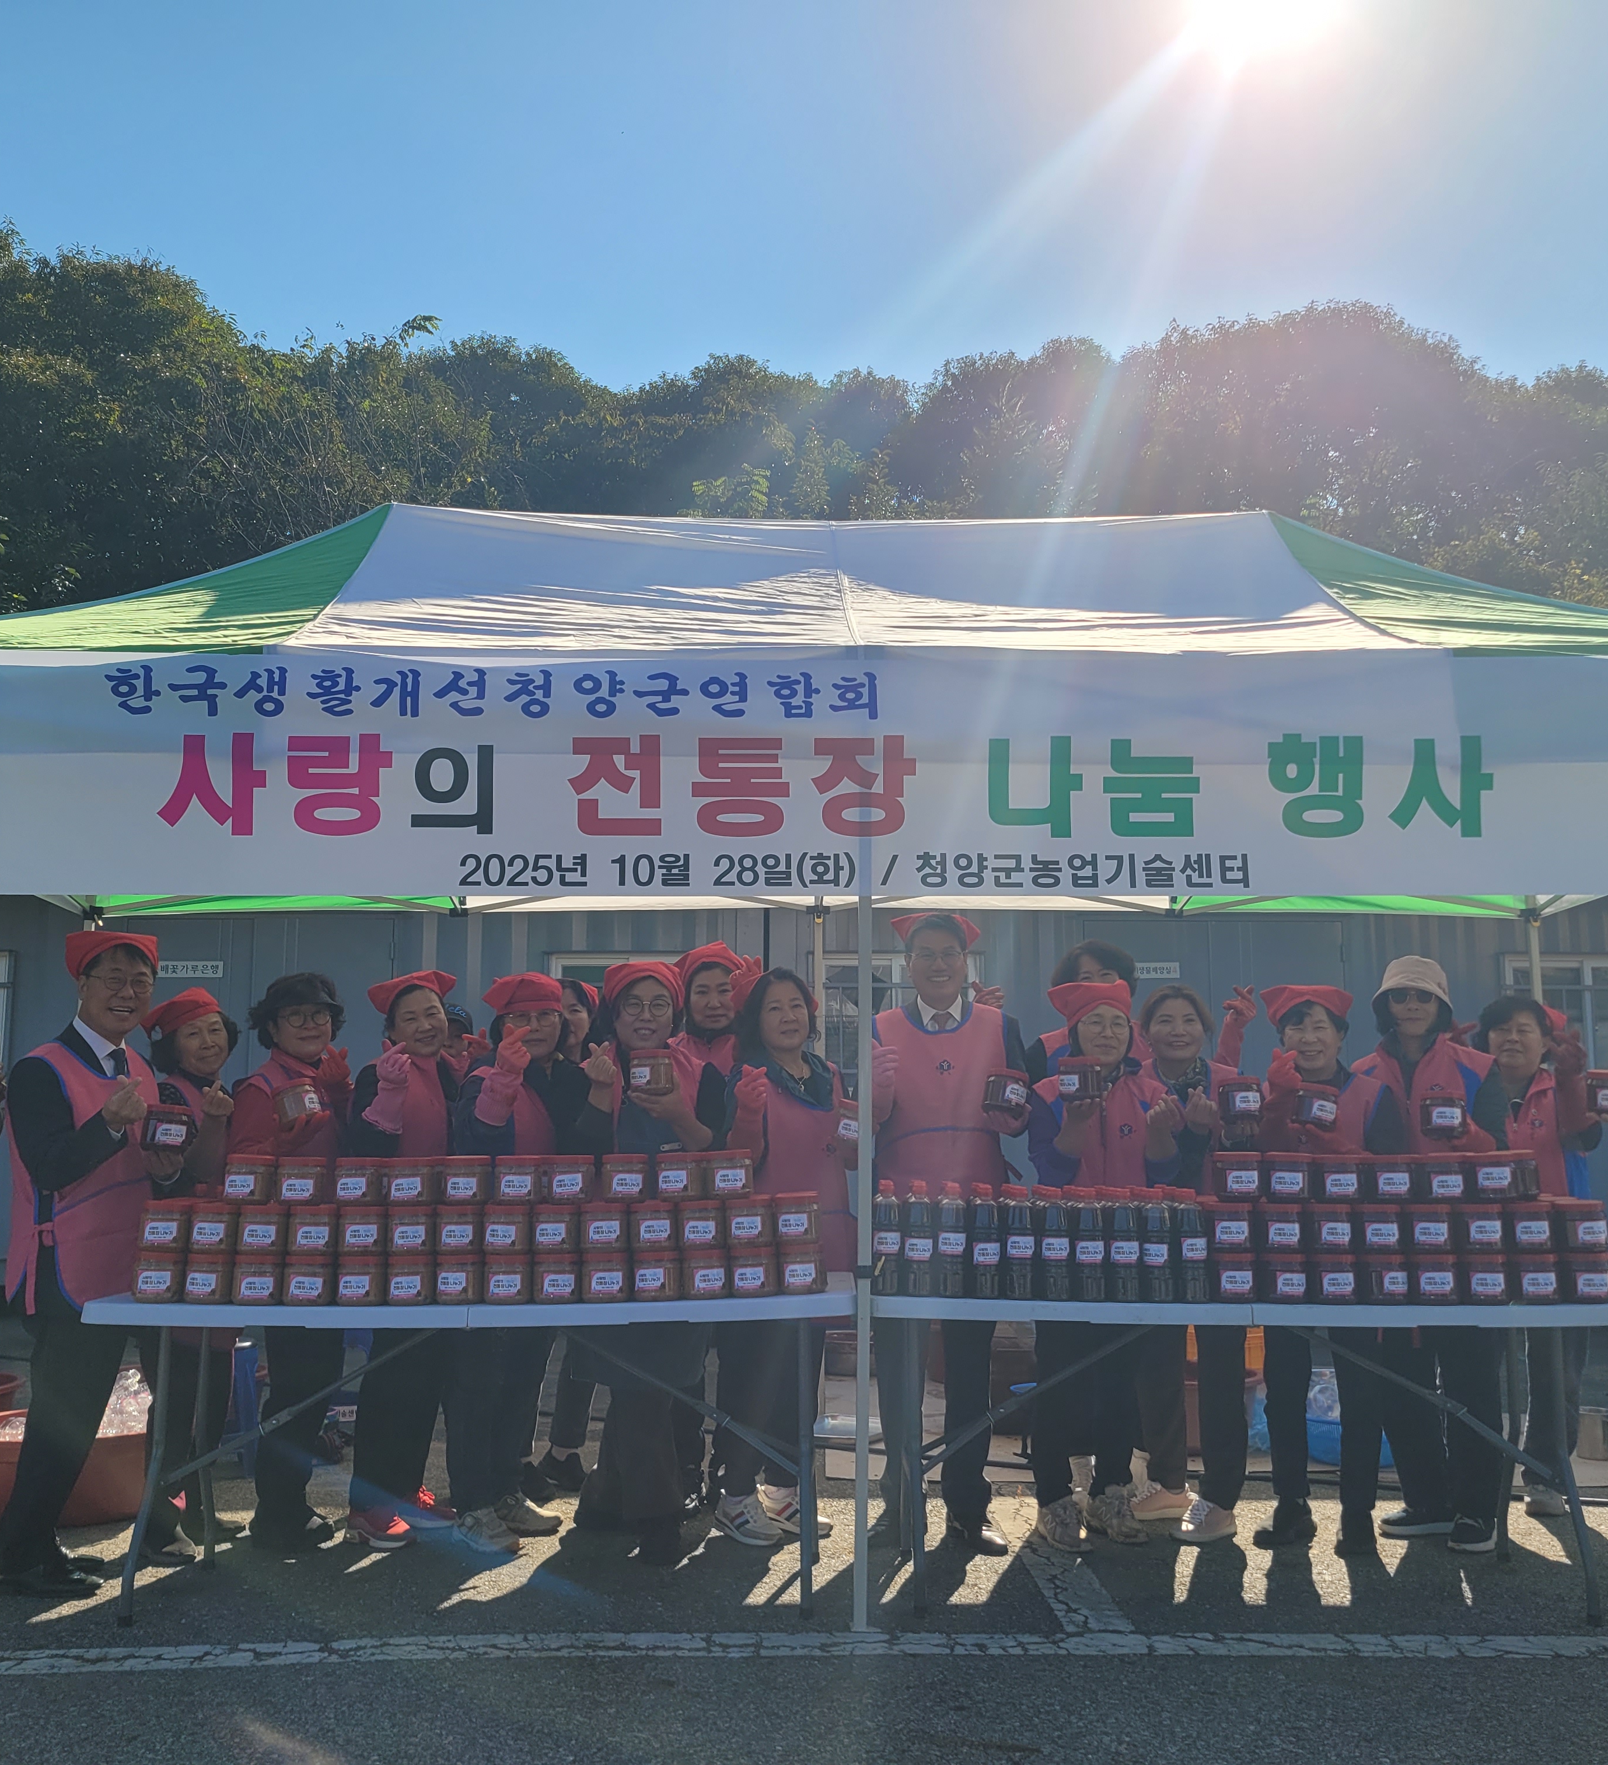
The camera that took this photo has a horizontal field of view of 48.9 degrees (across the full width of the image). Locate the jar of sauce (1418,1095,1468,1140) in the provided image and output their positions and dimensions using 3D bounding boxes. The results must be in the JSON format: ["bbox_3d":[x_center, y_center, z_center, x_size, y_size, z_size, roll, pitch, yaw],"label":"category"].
[{"bbox_3d":[1.726,0.635,4.770,0.108,0.116,0.108,0,-8,13],"label":"jar of sauce"}]

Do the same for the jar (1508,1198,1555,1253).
[{"bbox_3d":[1.775,0.843,4.320,0.113,0.120,0.113,-2,-8,15],"label":"jar"}]

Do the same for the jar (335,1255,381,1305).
[{"bbox_3d":[-1.067,0.949,4.232,0.105,0.115,0.105,1,-8,-6],"label":"jar"}]

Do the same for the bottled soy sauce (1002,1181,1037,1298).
[{"bbox_3d":[0.531,0.888,4.349,0.080,0.271,0.080,0,-8,4],"label":"bottled soy sauce"}]

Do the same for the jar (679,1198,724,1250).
[{"bbox_3d":[-0.251,0.831,4.322,0.108,0.116,0.108,0,-8,-2],"label":"jar"}]

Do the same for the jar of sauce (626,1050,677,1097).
[{"bbox_3d":[-0.412,0.520,4.803,0.113,0.120,0.113,0,-7,0],"label":"jar of sauce"}]

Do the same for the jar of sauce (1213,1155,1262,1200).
[{"bbox_3d":[1.074,0.730,4.375,0.113,0.120,0.113,0,-7,1],"label":"jar of sauce"}]

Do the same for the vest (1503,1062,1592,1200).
[{"bbox_3d":[2.179,0.841,5.336,0.460,0.620,0.270,-4,-9,31],"label":"vest"}]

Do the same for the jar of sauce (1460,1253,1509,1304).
[{"bbox_3d":[1.629,0.945,4.231,0.108,0.116,0.108,-1,-8,10],"label":"jar of sauce"}]

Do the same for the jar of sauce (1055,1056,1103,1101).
[{"bbox_3d":[0.723,0.517,4.653,0.113,0.115,0.113,7,-10,-43],"label":"jar of sauce"}]

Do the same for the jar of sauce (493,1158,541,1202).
[{"bbox_3d":[-0.699,0.729,4.332,0.104,0.113,0.104,1,-8,-3],"label":"jar of sauce"}]

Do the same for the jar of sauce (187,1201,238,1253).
[{"bbox_3d":[-1.442,0.844,4.314,0.109,0.116,0.109,2,-8,-10],"label":"jar of sauce"}]

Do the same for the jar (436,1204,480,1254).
[{"bbox_3d":[-0.842,0.852,4.333,0.109,0.116,0.109,1,-8,-5],"label":"jar"}]

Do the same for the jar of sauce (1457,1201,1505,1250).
[{"bbox_3d":[1.658,0.844,4.325,0.113,0.120,0.113,-1,-8,11],"label":"jar of sauce"}]

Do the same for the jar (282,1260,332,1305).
[{"bbox_3d":[-1.190,0.958,4.240,0.108,0.116,0.108,1,-8,-8],"label":"jar"}]

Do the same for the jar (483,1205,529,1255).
[{"bbox_3d":[-0.722,0.842,4.289,0.108,0.116,0.108,1,-8,-5],"label":"jar"}]

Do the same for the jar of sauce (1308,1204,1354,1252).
[{"bbox_3d":[1.273,0.838,4.272,0.105,0.115,0.105,0,-8,2],"label":"jar of sauce"}]

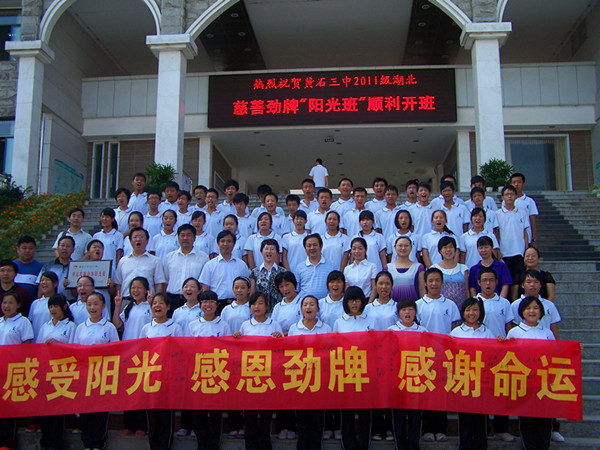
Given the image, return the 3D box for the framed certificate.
[{"bbox_3d":[-2.301,0.541,7.201,0.460,0.290,0.030,0,-13,-2],"label":"framed certificate"}]

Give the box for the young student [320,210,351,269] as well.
[{"bbox_3d":[0.431,0.596,8.473,0.440,1.558,0.270,0,-8,4],"label":"young student"}]

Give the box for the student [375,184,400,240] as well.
[{"bbox_3d":[1.231,0.305,8.956,0.460,1.710,0.290,-1,-7,6],"label":"student"}]

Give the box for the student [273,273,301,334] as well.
[{"bbox_3d":[-0.125,1.273,6.481,0.440,1.630,0.320,0,-7,2],"label":"student"}]

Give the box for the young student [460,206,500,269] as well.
[{"bbox_3d":[2.185,0.572,7.940,0.450,1.591,0.280,-1,-9,7],"label":"young student"}]

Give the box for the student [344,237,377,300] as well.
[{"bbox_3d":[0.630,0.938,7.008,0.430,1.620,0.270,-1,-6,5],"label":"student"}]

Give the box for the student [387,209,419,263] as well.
[{"bbox_3d":[1.241,0.621,7.733,0.440,1.614,0.270,-1,-6,7],"label":"student"}]

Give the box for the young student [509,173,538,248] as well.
[{"bbox_3d":[3.032,0.105,8.957,0.470,1.638,0.300,-1,-7,11],"label":"young student"}]

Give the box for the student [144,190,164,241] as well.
[{"bbox_3d":[-1.965,0.372,8.791,0.460,1.688,0.290,0,-7,-3],"label":"student"}]

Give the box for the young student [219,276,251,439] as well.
[{"bbox_3d":[-0.637,1.320,6.610,0.430,1.603,0.280,0,-7,0],"label":"young student"}]

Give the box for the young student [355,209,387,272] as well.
[{"bbox_3d":[0.794,0.631,7.774,0.440,1.608,0.270,-1,-6,6],"label":"young student"}]

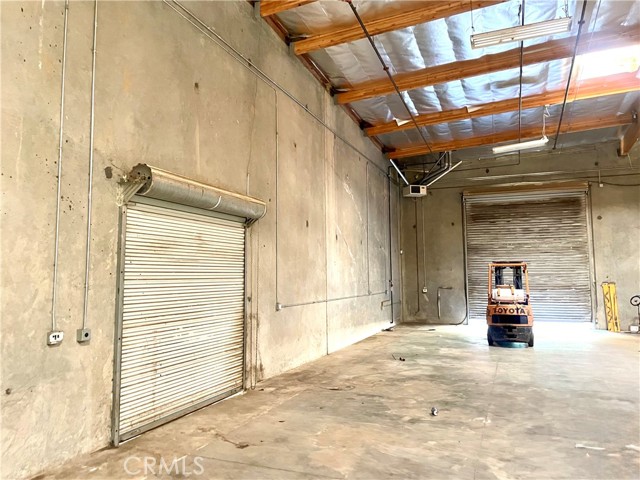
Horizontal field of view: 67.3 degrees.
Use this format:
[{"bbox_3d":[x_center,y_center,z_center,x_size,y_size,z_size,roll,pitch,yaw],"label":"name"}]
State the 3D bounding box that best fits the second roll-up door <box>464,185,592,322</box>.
[{"bbox_3d":[7.056,0.558,16.451,3.953,4.546,0.168,-2,-5,22],"label":"second roll-up door"}]

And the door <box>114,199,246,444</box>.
[{"bbox_3d":[-1.615,0.920,6.160,0.138,2.510,2.510,-2,-5,22],"label":"door"}]

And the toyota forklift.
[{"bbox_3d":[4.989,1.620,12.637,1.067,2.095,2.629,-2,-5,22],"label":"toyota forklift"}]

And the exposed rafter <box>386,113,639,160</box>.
[{"bbox_3d":[5.868,-3.324,15.573,7.323,0.376,0.128,-5,-6,21],"label":"exposed rafter"}]

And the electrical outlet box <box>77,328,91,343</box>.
[{"bbox_3d":[-2.234,0.909,4.556,0.059,0.112,0.094,-2,-5,22],"label":"electrical outlet box"}]

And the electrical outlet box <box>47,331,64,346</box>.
[{"bbox_3d":[-2.345,0.879,4.278,0.049,0.109,0.124,-2,-5,22],"label":"electrical outlet box"}]

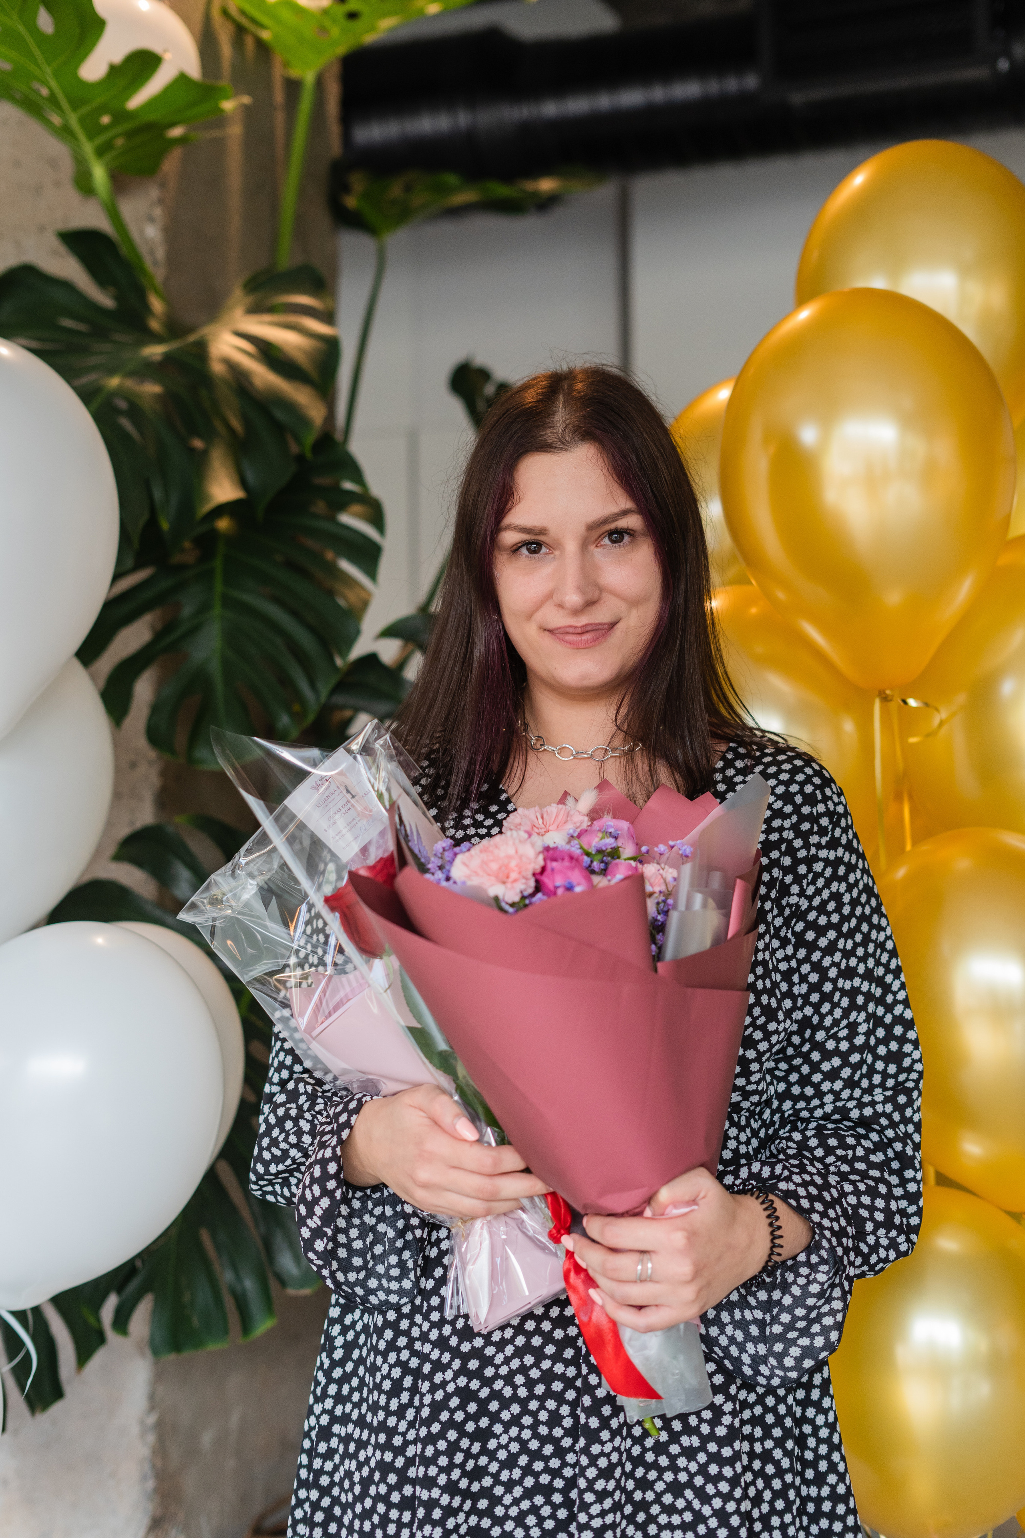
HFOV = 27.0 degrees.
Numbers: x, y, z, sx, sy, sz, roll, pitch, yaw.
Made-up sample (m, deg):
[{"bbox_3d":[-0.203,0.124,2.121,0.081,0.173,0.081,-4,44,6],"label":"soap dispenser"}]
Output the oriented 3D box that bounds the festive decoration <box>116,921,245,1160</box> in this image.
[{"bbox_3d":[-0.398,0.310,2.130,0.255,0.325,0.255,6,-3,0],"label":"festive decoration"}]

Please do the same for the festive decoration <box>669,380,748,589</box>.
[{"bbox_3d":[0.265,-0.219,2.120,0.260,0.345,0.260,-1,-4,0],"label":"festive decoration"}]

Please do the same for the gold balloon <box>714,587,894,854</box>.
[{"bbox_3d":[0.240,0.001,2.020,0.260,0.345,0.260,-1,-4,0],"label":"gold balloon"}]

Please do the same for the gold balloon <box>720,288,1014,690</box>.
[{"bbox_3d":[0.314,-0.247,1.890,0.260,0.352,0.260,-3,-4,0],"label":"gold balloon"}]

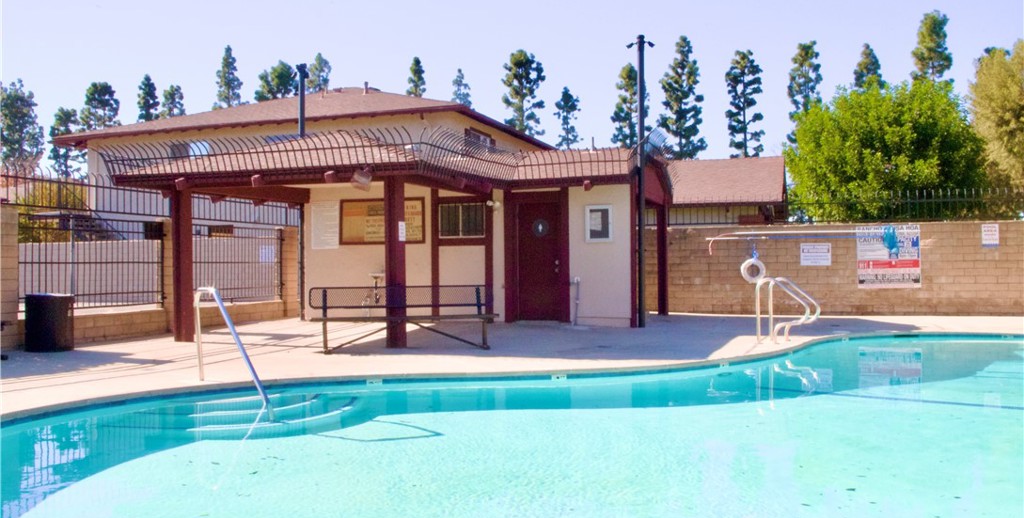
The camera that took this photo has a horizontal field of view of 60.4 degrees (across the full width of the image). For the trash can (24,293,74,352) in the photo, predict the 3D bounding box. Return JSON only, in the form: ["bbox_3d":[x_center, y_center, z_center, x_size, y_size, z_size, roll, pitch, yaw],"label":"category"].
[{"bbox_3d":[-6.126,0.838,11.659,0.620,0.740,0.620,0,0,-28],"label":"trash can"}]

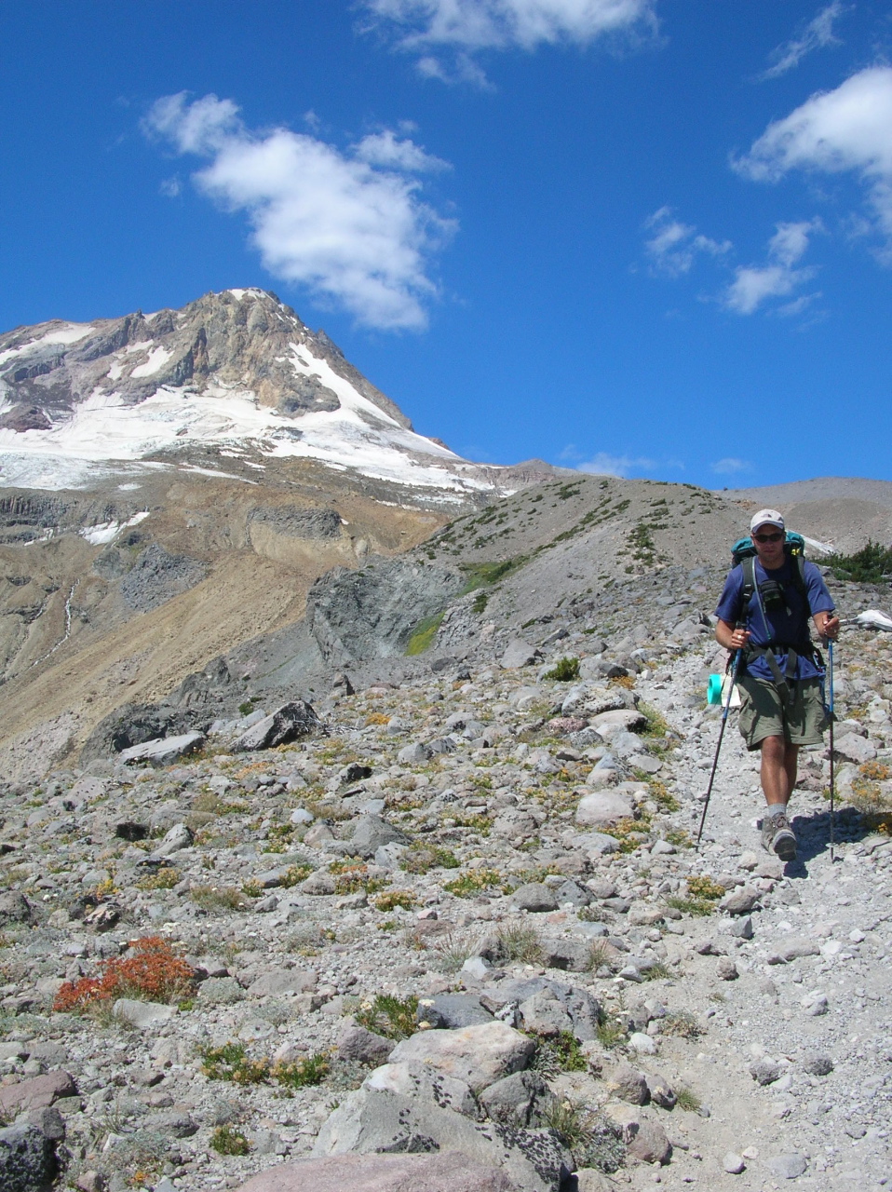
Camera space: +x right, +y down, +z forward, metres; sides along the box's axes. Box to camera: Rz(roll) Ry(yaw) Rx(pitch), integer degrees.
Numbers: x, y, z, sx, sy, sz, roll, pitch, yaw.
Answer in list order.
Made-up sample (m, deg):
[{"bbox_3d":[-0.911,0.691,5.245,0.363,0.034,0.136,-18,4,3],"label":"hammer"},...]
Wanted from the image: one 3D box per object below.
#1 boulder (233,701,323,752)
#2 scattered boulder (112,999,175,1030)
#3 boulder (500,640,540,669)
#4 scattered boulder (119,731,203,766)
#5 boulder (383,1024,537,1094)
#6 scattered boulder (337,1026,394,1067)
[{"bbox_3d":[-1.409,1.089,10.105,0.733,0.418,0.513,2,-6,-18],"label":"boulder"},{"bbox_3d":[-1.029,1.425,4.100,0.215,0.100,0.160,0,-3,0],"label":"scattered boulder"},{"bbox_3d":[0.963,0.758,15.670,0.532,0.384,0.425,0,-6,4],"label":"boulder"},{"bbox_3d":[-2.254,1.218,9.582,0.652,0.263,0.456,3,-7,-28],"label":"scattered boulder"},{"bbox_3d":[0.045,1.463,3.780,0.470,0.210,0.360,0,-3,0],"label":"boulder"},{"bbox_3d":[-0.247,1.416,3.780,0.190,0.130,0.160,0,-3,0],"label":"scattered boulder"}]

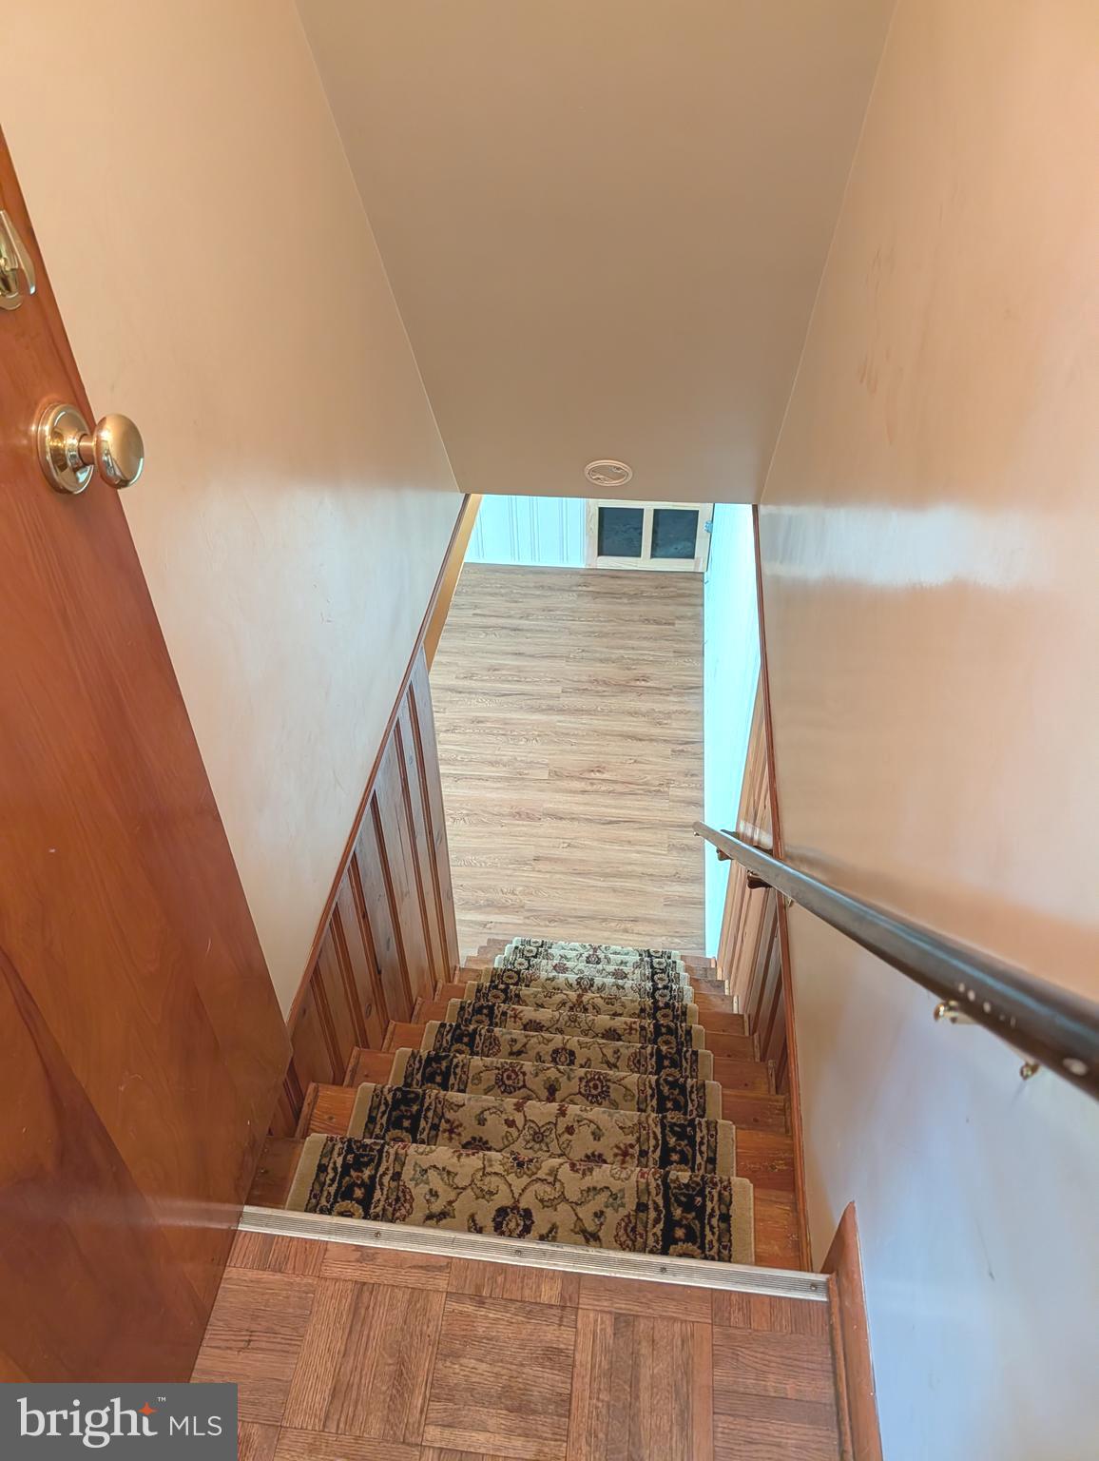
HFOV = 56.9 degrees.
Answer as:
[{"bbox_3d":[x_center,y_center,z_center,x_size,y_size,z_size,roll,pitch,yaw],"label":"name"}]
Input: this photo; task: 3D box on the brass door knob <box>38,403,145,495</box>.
[{"bbox_3d":[-0.342,-0.213,0.772,0.059,0.067,0.067,3,40,4],"label":"brass door knob"}]

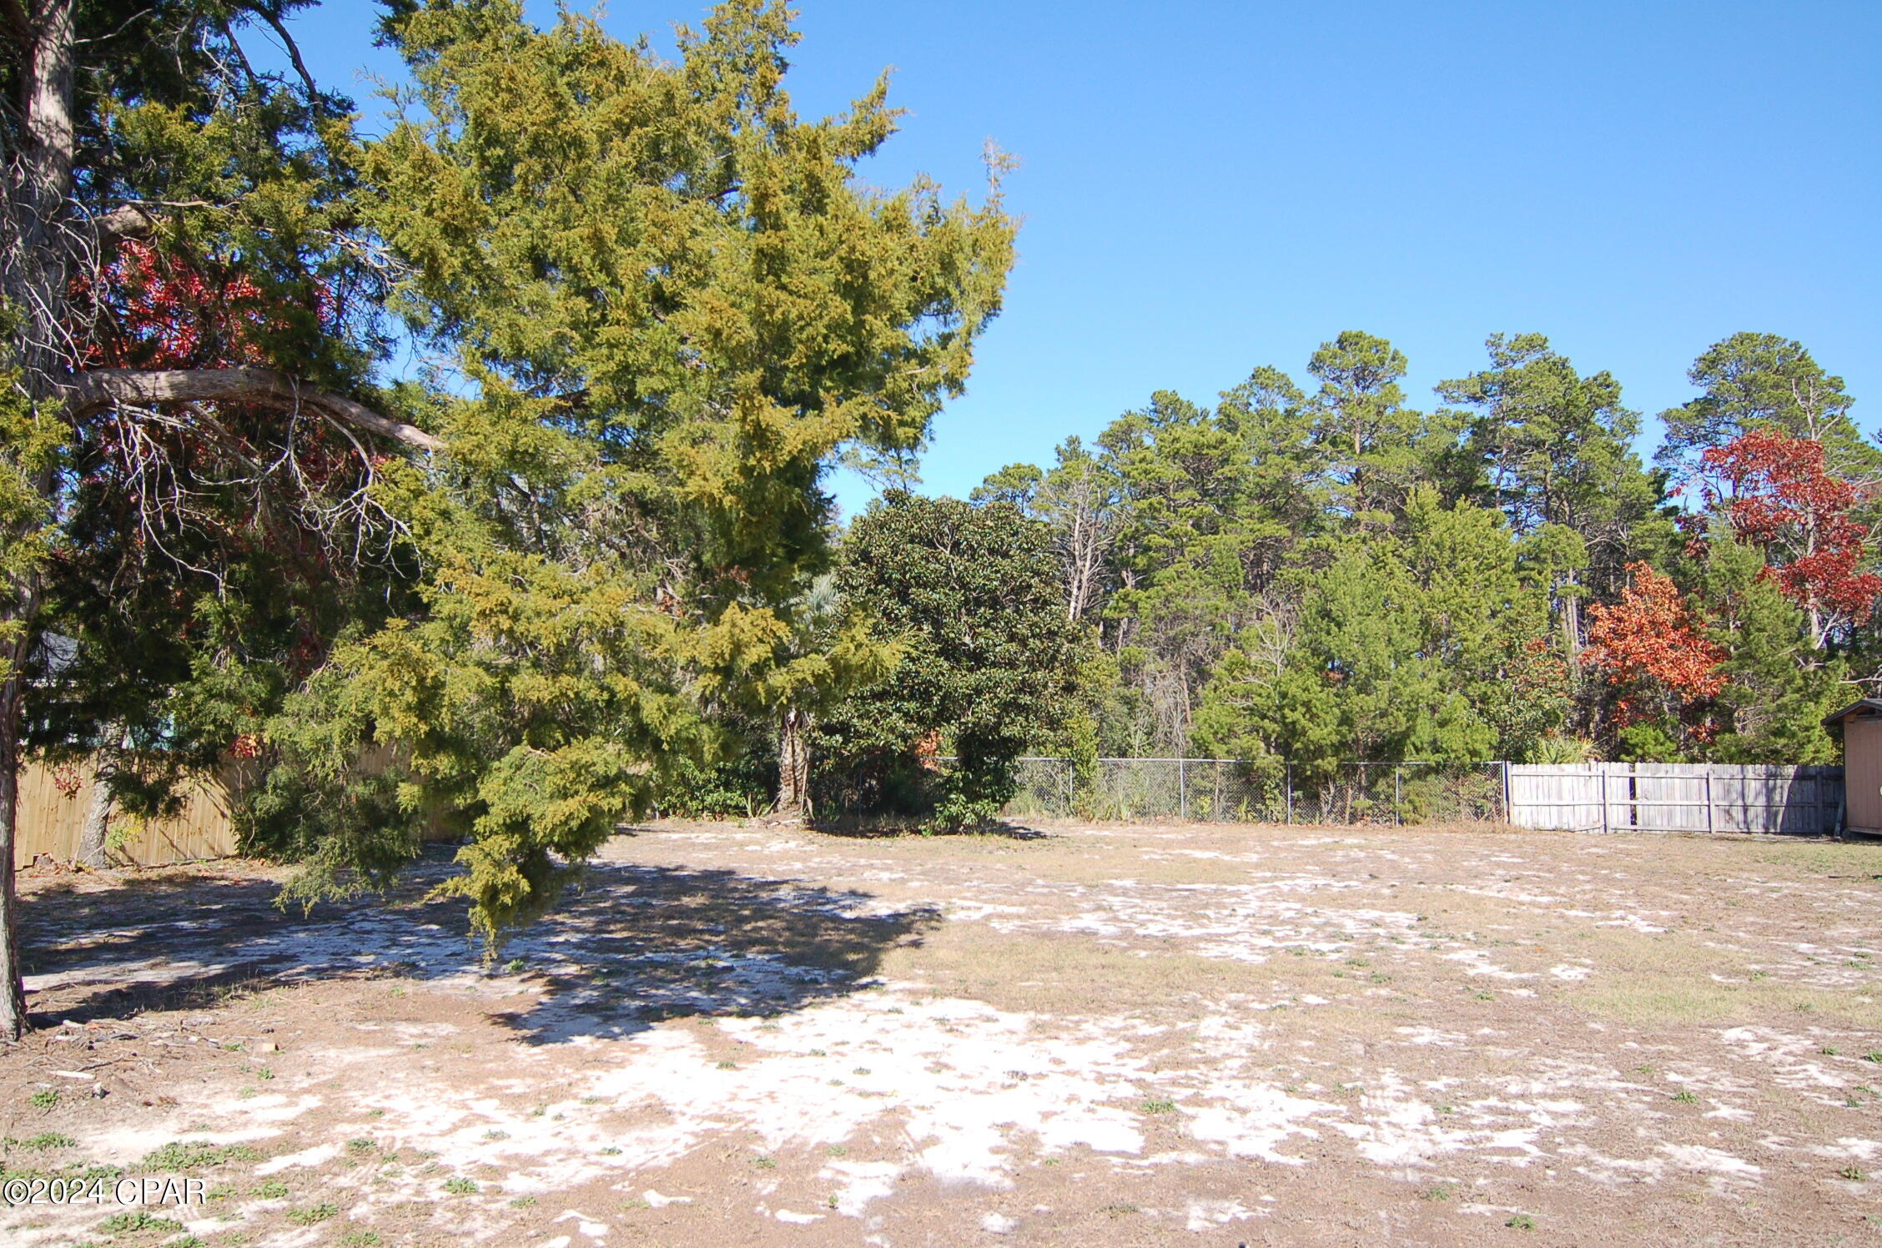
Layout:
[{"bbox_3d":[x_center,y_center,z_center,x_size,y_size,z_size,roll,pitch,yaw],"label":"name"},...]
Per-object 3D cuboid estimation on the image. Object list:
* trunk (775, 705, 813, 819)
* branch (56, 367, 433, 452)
[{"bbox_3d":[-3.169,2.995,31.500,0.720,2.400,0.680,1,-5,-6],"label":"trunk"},{"bbox_3d":[-4.002,-1.253,8.500,2.200,0.470,0.320,0,-5,6],"label":"branch"}]

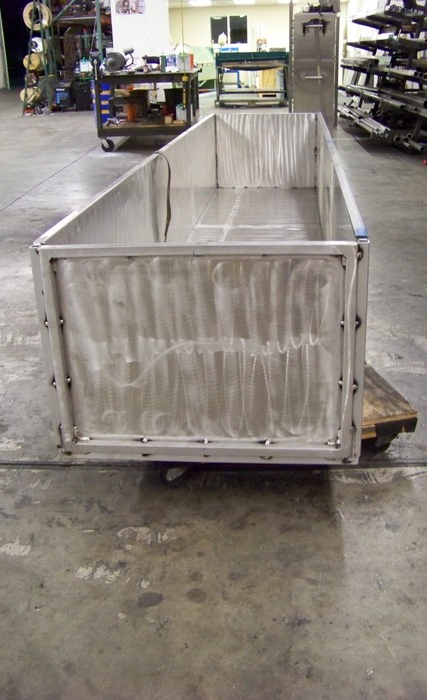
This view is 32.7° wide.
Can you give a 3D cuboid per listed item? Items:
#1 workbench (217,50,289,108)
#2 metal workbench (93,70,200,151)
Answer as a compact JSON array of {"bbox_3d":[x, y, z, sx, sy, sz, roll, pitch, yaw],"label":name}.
[{"bbox_3d":[0.842,-5.875,15.813,1.590,1.080,0.720,-1,23,1],"label":"workbench"},{"bbox_3d":[-0.844,-3.459,10.367,1.220,0.930,2.400,-1,23,1],"label":"metal workbench"}]

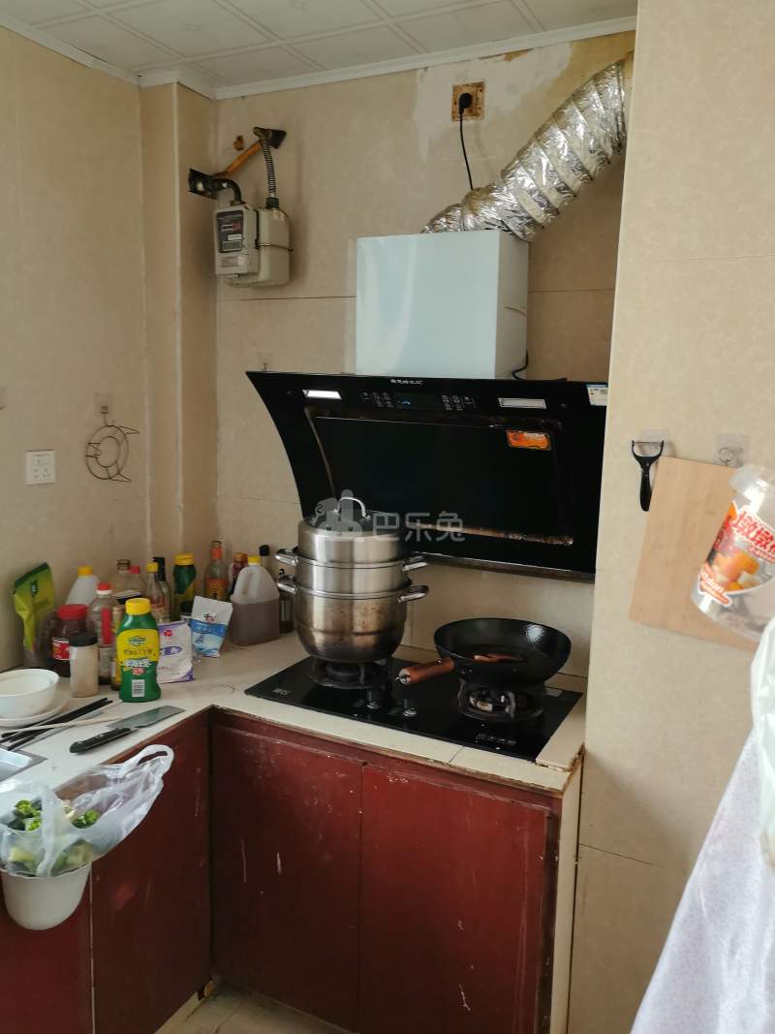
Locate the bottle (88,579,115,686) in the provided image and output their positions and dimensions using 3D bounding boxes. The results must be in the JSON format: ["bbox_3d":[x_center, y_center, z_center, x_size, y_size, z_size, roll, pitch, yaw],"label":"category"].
[{"bbox_3d":[-0.699,0.288,1.999,0.058,0.247,0.058,-2,10,-19],"label":"bottle"}]

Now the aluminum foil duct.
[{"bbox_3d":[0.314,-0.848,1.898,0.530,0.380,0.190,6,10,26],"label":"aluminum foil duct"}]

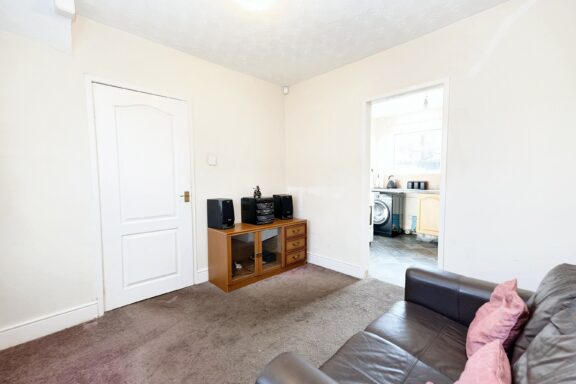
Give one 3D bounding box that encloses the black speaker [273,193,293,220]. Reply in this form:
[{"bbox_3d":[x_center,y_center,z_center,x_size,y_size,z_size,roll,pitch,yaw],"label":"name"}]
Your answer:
[{"bbox_3d":[-0.066,0.205,3.300,0.175,0.315,0.225,-3,4,-31],"label":"black speaker"}]

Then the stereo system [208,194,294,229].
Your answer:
[{"bbox_3d":[-0.406,0.226,3.053,1.140,0.320,0.270,-3,4,-43],"label":"stereo system"}]

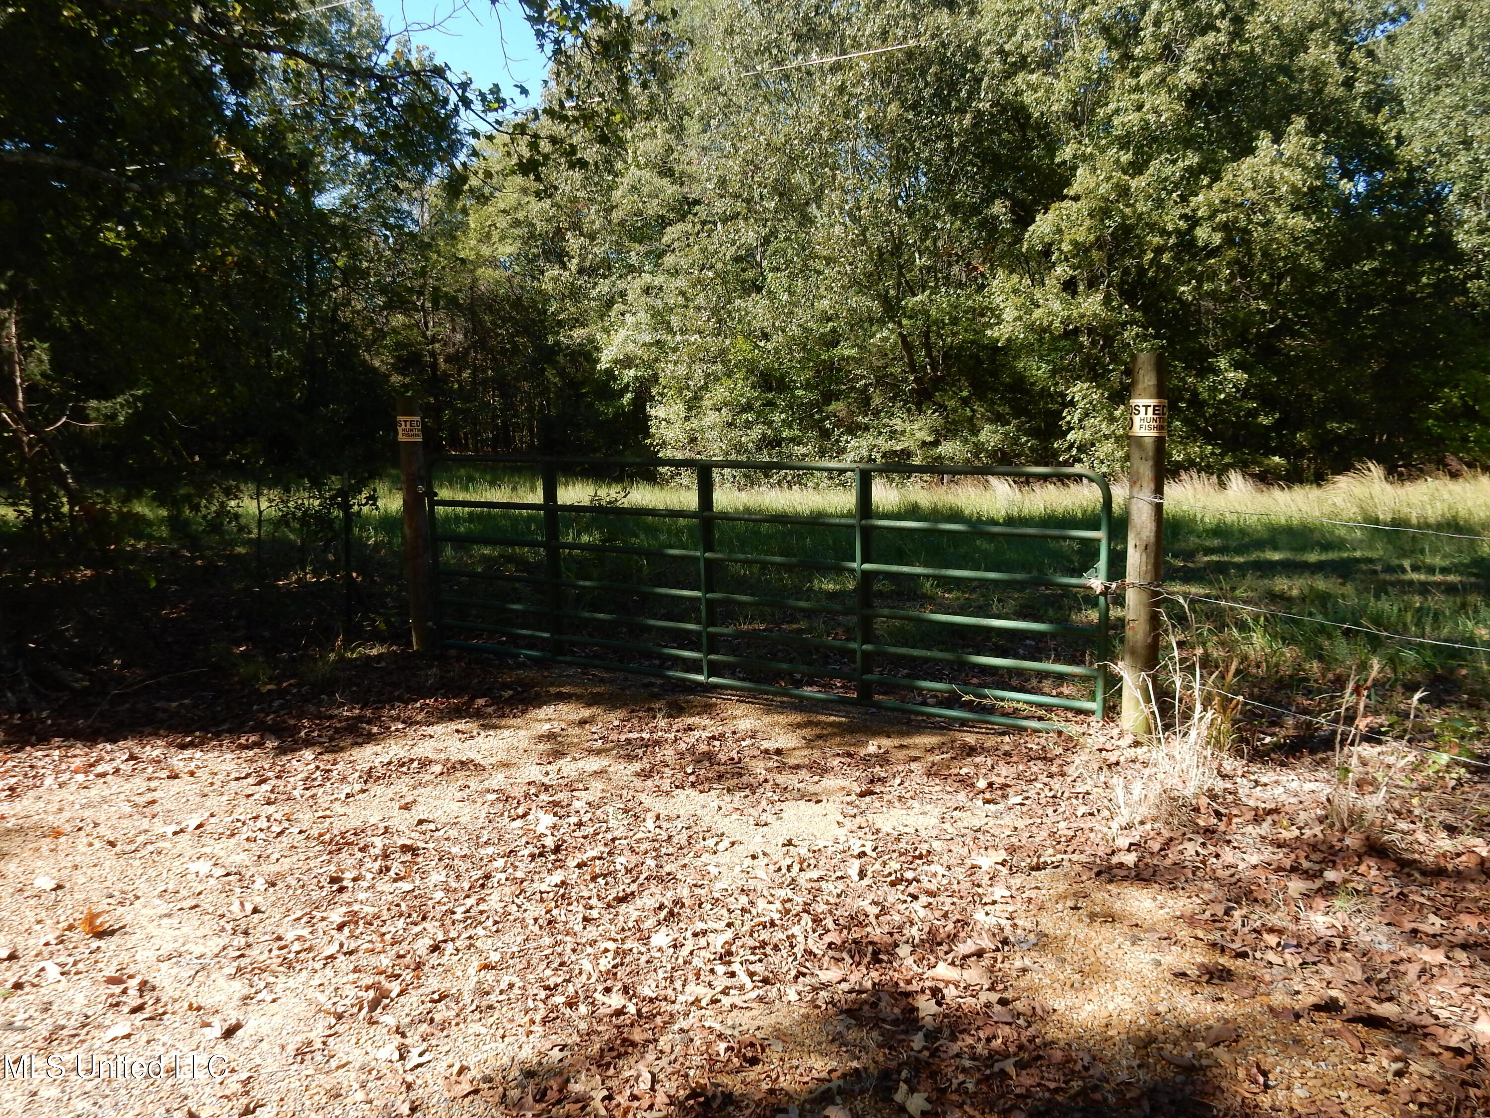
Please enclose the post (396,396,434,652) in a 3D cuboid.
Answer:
[{"bbox_3d":[-2.188,-0.219,7.148,0.151,1.684,0.151,4,10,31],"label":"post"}]

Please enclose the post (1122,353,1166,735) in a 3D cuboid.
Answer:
[{"bbox_3d":[1.782,-0.046,4.796,0.144,1.705,0.144,4,10,31],"label":"post"}]

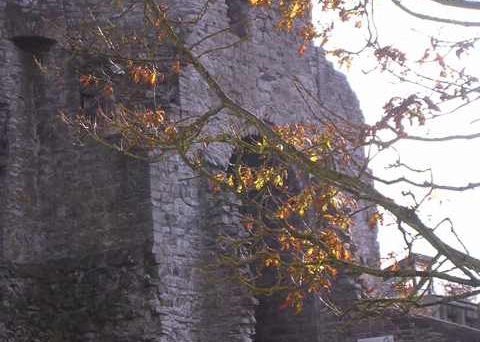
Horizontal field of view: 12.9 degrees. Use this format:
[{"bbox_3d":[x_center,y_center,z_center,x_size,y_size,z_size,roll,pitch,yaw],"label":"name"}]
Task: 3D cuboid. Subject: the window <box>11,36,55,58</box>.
[{"bbox_3d":[-3.925,-2.356,40.240,0.815,0.336,0.300,1,-12,-4],"label":"window"}]

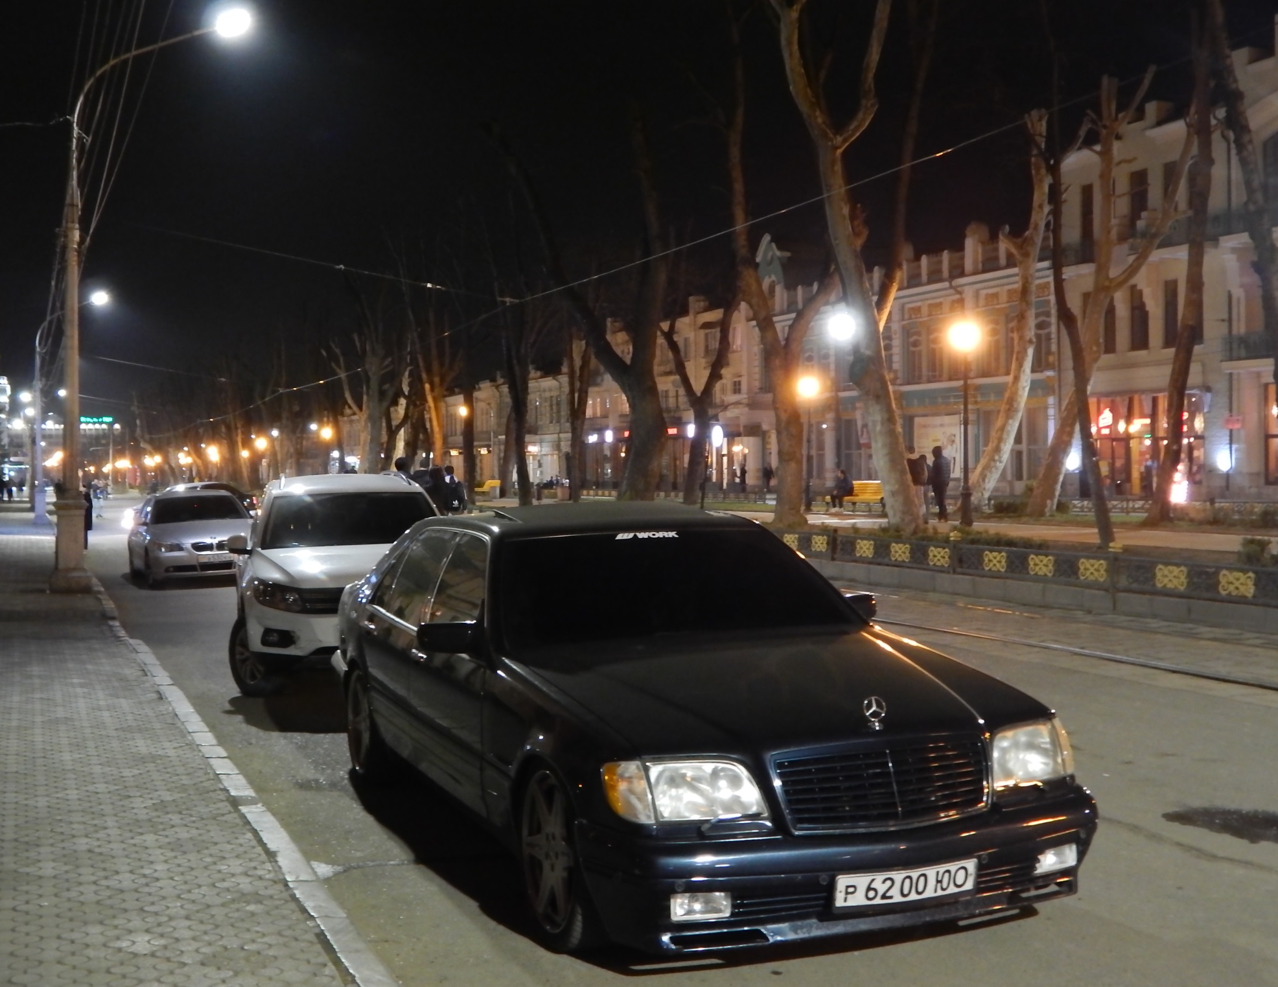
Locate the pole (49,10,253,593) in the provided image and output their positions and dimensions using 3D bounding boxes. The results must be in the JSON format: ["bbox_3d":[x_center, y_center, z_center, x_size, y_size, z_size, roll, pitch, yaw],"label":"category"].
[{"bbox_3d":[-6.520,-2.660,19.500,2.600,7.900,0.560,0,1,-23],"label":"pole"}]

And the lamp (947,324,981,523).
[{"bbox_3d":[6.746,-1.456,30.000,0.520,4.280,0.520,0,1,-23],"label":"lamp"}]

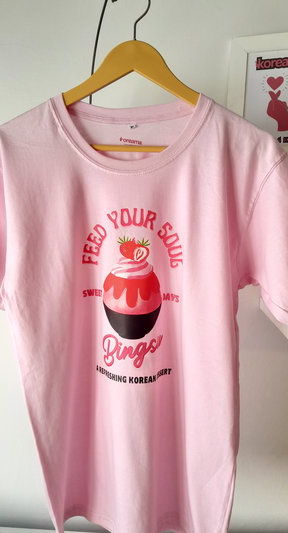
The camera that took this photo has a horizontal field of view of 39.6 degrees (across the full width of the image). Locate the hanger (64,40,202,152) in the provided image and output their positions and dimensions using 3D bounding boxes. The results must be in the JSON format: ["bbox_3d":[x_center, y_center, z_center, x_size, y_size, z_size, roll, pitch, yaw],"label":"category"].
[{"bbox_3d":[-0.015,-0.262,0.606,0.400,0.168,0.030,-1,11,-3],"label":"hanger"}]

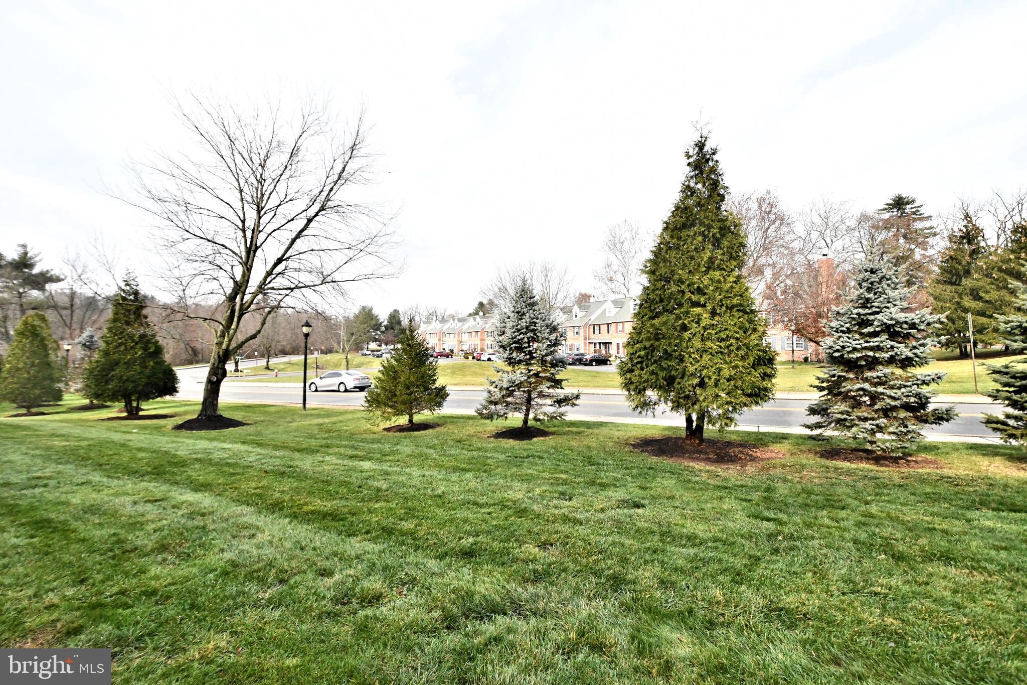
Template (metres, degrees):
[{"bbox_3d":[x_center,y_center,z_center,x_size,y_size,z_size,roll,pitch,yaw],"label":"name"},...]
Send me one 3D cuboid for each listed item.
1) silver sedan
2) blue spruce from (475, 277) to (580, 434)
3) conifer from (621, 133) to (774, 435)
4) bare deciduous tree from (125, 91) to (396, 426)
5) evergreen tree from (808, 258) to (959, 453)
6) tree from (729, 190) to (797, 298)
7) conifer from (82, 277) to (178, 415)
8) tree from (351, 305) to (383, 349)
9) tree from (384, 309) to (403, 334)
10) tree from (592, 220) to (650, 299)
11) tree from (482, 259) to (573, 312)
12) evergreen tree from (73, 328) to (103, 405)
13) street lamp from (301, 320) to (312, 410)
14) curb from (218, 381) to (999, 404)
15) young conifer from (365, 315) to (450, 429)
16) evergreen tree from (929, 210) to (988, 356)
[{"bbox_3d":[-12.550,2.770,30.720,4.880,1.450,1.840,-2,-1,26],"label":"silver sedan"},{"bbox_3d":[0.368,0.305,11.200,2.650,4.012,2.650,0,0,0],"label":"blue spruce"},{"bbox_3d":[4.007,-1.236,9.350,3.200,6.821,3.200,0,0,0],"label":"conifer"},{"bbox_3d":[-8.456,-2.929,14.200,8.200,10.972,8.200,0,0,0],"label":"bare deciduous tree"},{"bbox_3d":[6.749,0.200,7.900,2.400,3.748,2.400,0,0,0],"label":"evergreen tree"},{"bbox_3d":[33.014,-9.300,58.000,10.500,22.734,10.500,0,0,0],"label":"tree"},{"bbox_3d":[-14.329,0.135,16.000,2.750,5.191,2.750,0,0,0],"label":"conifer"},{"bbox_3d":[-47.234,-4.982,138.000,10.000,14.364,10.000,0,0,0],"label":"tree"},{"bbox_3d":[-41.080,-4.580,148.000,7.500,14.000,7.500,0,-1,0],"label":"tree"},{"bbox_3d":[21.300,-10.304,82.000,11.500,26.000,11.500,0,-1,0],"label":"tree"},{"bbox_3d":[2.085,-3.955,57.000,12.000,14.000,12.000,0,-1,0],"label":"tree"},{"bbox_3d":[-22.062,1.255,22.300,2.400,3.950,2.400,0,-1,-44],"label":"evergreen tree"},{"bbox_3d":[-8.630,0.951,17.800,0.450,3.750,0.450,0,-1,0],"label":"street lamp"},{"bbox_3d":[-4.750,3.080,28.700,52.000,0.250,1.600,-2,-1,29],"label":"curb"},{"bbox_3d":[-3.230,0.853,13.000,2.500,3.316,2.500,0,0,0],"label":"young conifer"},{"bbox_3d":[43.176,-5.690,41.000,4.800,14.000,4.800,0,-1,0],"label":"evergreen tree"}]

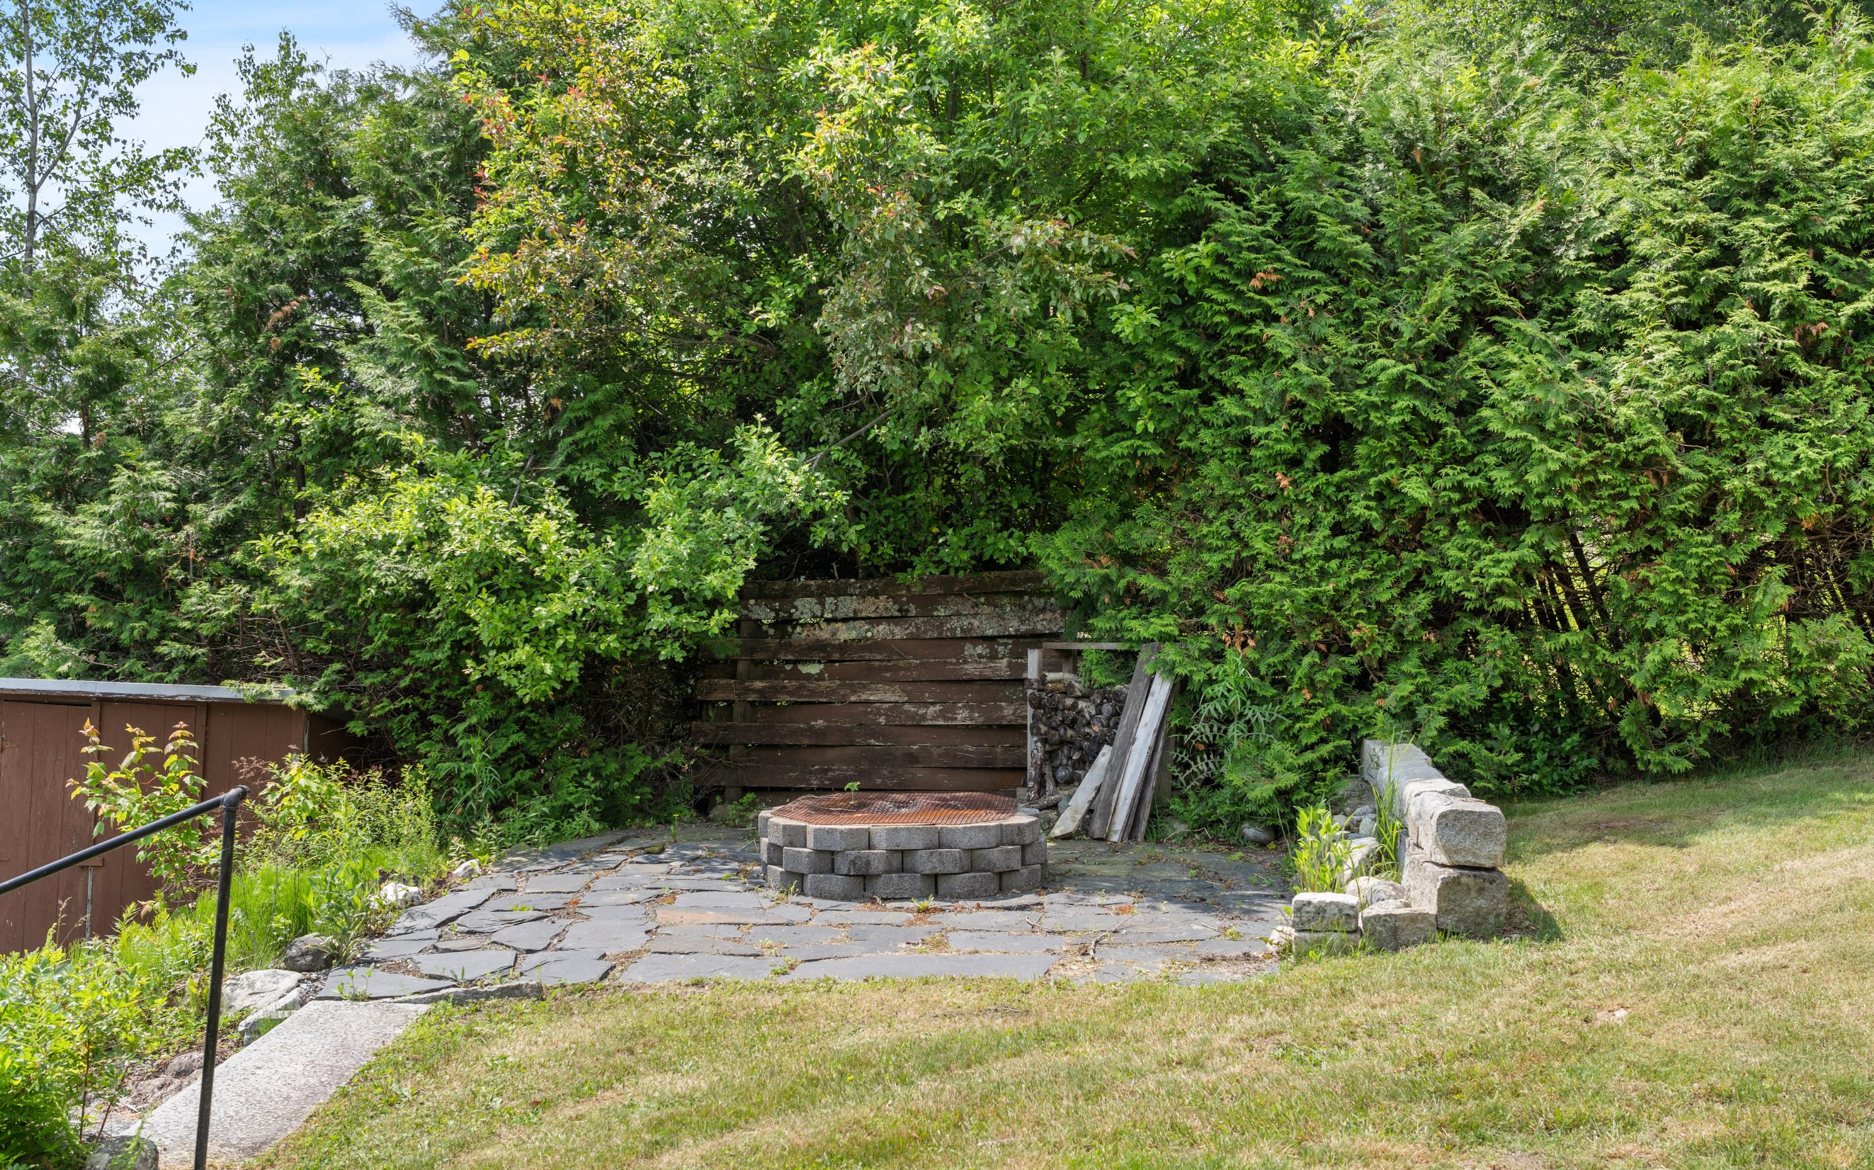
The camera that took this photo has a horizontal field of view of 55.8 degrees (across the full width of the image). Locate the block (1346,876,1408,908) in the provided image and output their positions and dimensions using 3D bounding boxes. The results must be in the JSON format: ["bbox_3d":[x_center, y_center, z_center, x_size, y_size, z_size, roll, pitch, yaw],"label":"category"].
[{"bbox_3d":[1.695,1.225,6.850,0.250,0.180,0.250,0,-2,0],"label":"block"}]

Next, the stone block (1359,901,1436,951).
[{"bbox_3d":[1.650,1.237,6.370,0.270,0.150,0.250,0,-2,7],"label":"stone block"}]

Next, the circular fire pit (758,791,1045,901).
[{"bbox_3d":[-0.165,1.213,8.130,1.310,0.315,1.310,0,-2,0],"label":"circular fire pit"}]

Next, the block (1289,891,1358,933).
[{"bbox_3d":[1.400,1.173,6.370,0.240,0.120,0.190,0,-2,7],"label":"block"}]

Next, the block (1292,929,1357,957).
[{"bbox_3d":[1.400,1.276,6.360,0.240,0.105,0.180,0,-2,7],"label":"block"}]

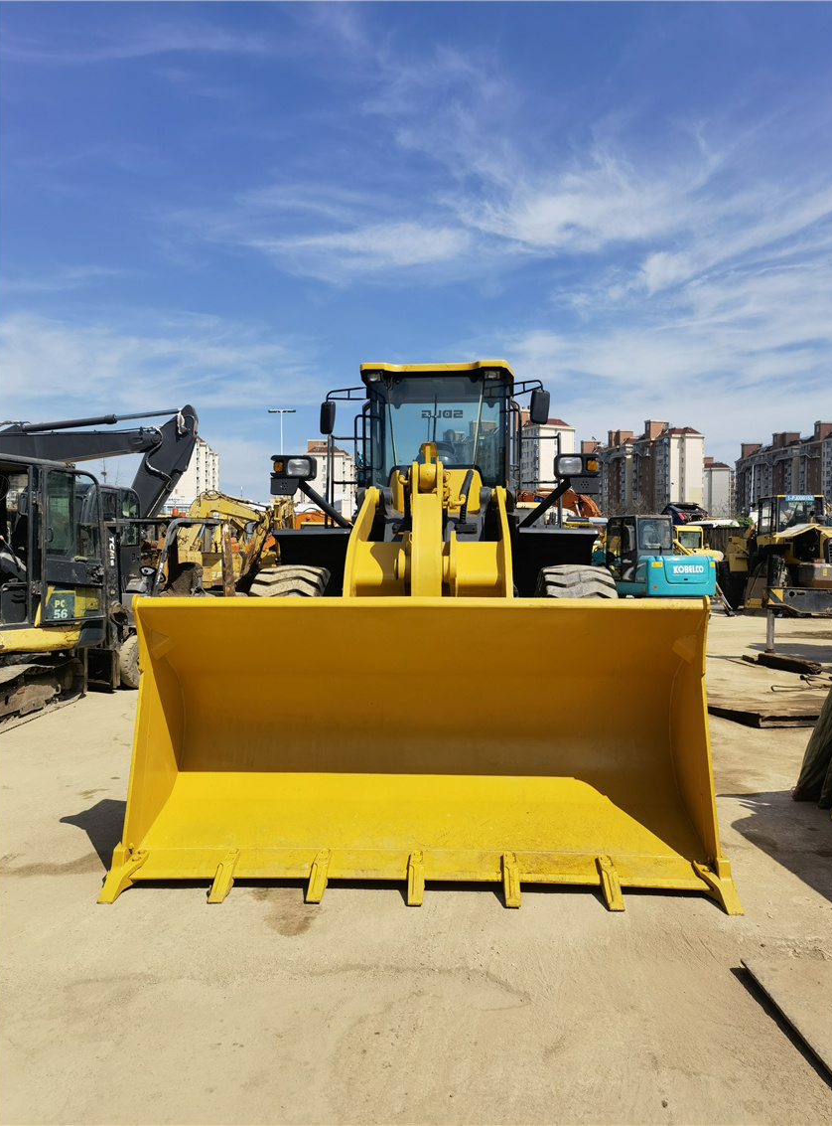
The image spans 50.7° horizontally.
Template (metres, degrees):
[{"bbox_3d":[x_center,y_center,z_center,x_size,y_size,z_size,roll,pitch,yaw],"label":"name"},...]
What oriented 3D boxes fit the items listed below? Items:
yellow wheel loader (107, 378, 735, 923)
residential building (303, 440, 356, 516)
[{"bbox_3d":[0.195,-0.130,8.150,3.020,3.450,8.100,0,0,2],"label":"yellow wheel loader"},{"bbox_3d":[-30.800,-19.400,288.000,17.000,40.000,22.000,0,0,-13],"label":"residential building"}]

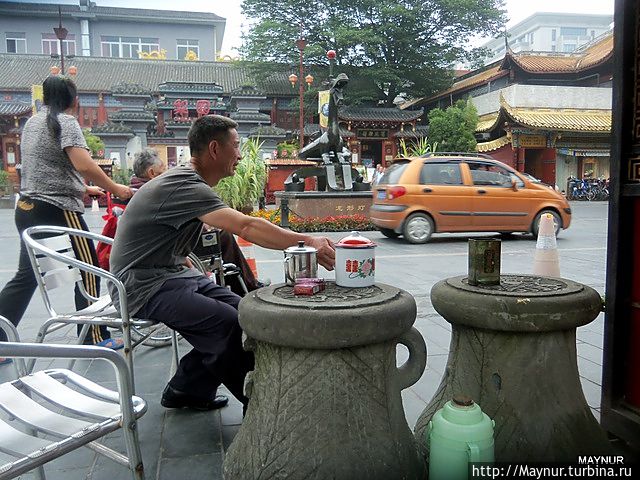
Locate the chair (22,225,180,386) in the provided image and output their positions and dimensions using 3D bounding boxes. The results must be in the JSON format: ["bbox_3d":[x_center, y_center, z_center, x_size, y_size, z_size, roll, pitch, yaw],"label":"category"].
[{"bbox_3d":[-0.940,0.329,2.240,0.600,0.750,0.550,0,5,8],"label":"chair"}]

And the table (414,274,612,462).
[{"bbox_3d":[0.552,0.443,1.482,0.580,0.633,0.580,-1,5,0],"label":"table"}]

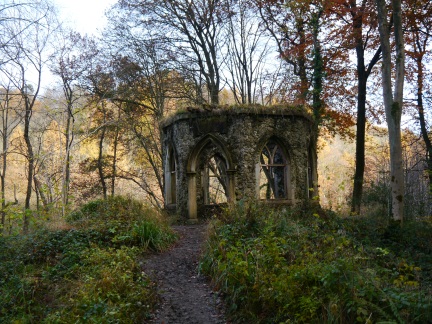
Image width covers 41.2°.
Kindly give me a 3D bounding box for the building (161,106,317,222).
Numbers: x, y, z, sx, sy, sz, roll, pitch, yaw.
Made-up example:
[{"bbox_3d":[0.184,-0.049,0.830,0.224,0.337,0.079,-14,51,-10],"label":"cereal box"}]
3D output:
[{"bbox_3d":[0.807,0.219,19.355,5.060,3.330,5.060,-4,-5,22],"label":"building"}]

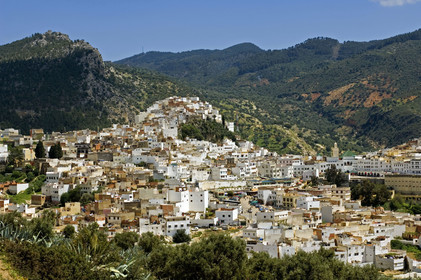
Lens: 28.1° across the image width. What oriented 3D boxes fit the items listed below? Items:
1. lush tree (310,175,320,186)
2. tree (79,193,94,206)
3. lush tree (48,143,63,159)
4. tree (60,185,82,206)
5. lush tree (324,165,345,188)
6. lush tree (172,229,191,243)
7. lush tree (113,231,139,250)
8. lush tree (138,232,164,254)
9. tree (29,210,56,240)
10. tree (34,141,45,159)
[{"bbox_3d":[69.890,26.960,560.000,6.660,7.990,6.320,0,1,0],"label":"lush tree"},{"bbox_3d":[-63.380,30.410,430.000,8.180,7.160,7.770,0,1,0],"label":"tree"},{"bbox_3d":[-103.170,6.990,560.000,9.320,10.650,8.850,0,1,0],"label":"lush tree"},{"bbox_3d":[-72.700,29.550,440.000,11.510,10.460,10.930,0,1,0],"label":"tree"},{"bbox_3d":[84.750,24.260,575.000,13.670,15.040,12.990,0,1,0],"label":"lush tree"},{"bbox_3d":[-12.750,42.000,370.000,7.920,6.160,7.520,0,1,0],"label":"lush tree"},{"bbox_3d":[-15.660,18.610,155.000,4.790,3.870,4.550,0,1,0],"label":"lush tree"},{"bbox_3d":[-10.520,18.540,150.000,4.640,4.100,4.400,0,1,0],"label":"lush tree"},{"bbox_3d":[-20.970,10.730,105.000,3.490,3.870,3.320,0,1,0],"label":"tree"},{"bbox_3d":[-113.820,6.320,560.000,6.660,11.980,6.320,0,1,0],"label":"tree"}]

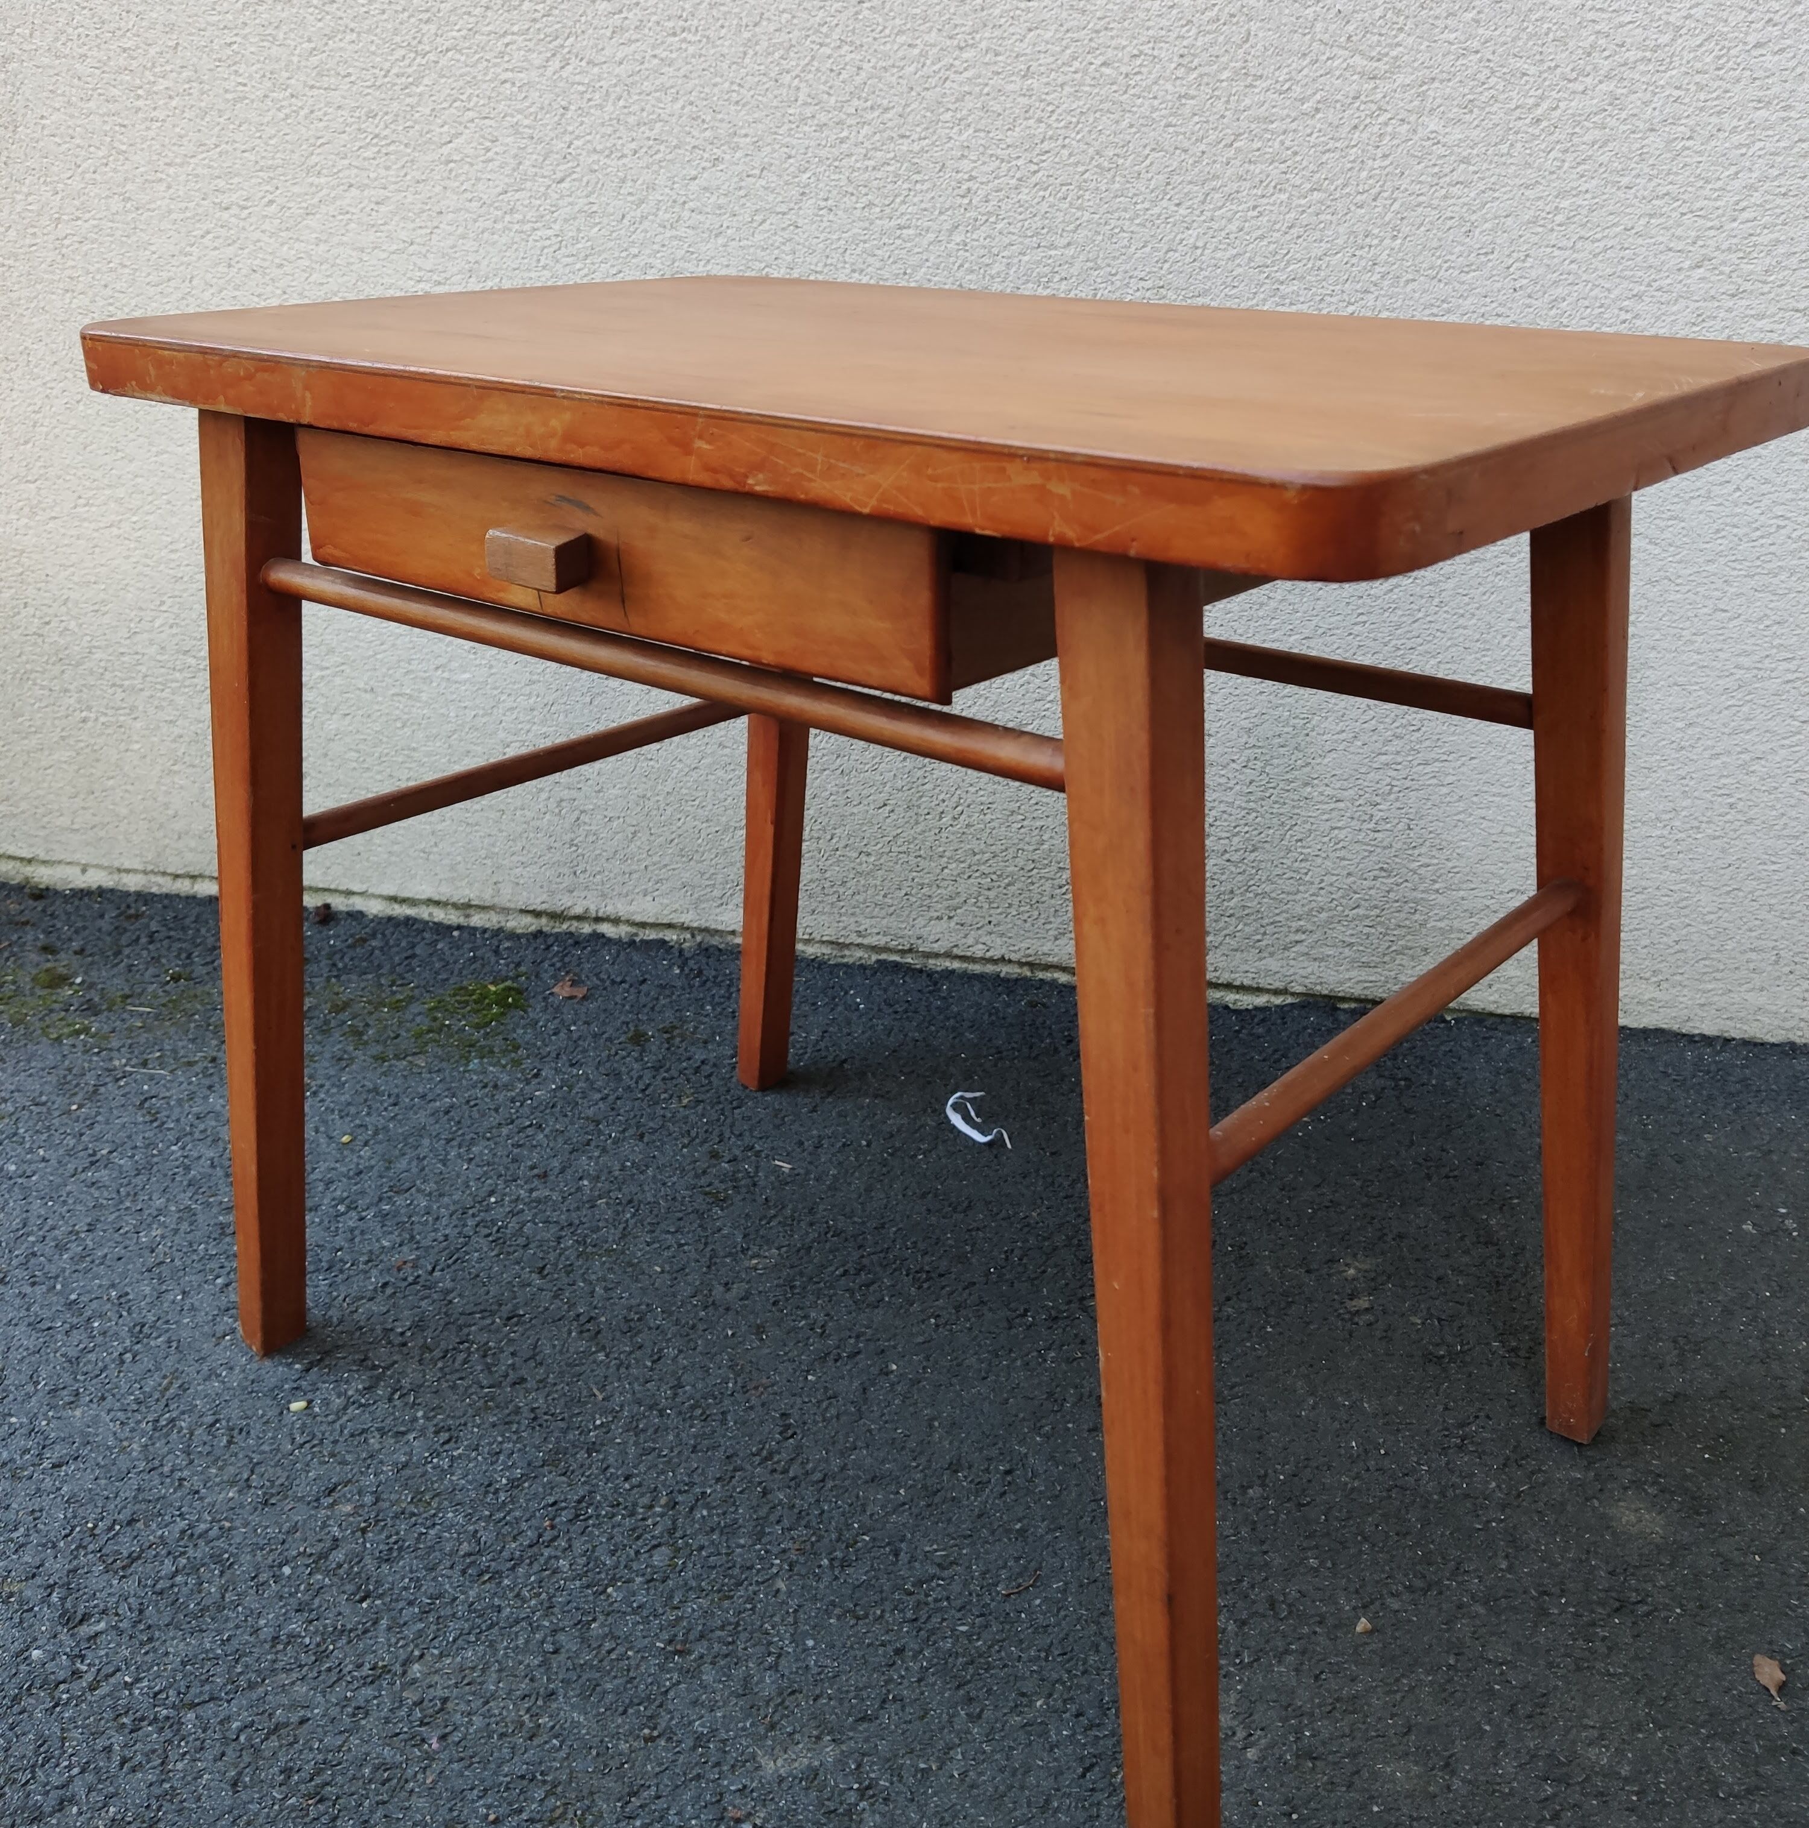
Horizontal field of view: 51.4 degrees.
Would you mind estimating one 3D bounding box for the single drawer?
[{"bbox_3d":[-0.045,-0.245,1.095,0.479,0.087,0.411,18,29,36],"label":"single drawer"}]

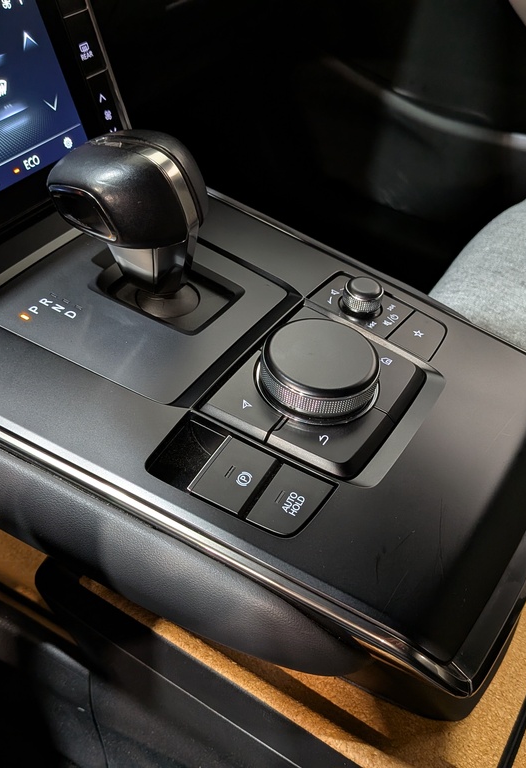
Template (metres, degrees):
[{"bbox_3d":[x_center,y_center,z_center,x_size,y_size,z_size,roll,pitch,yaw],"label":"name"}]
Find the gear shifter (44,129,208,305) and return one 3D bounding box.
[{"bbox_3d":[-0.064,-0.080,0.346,0.070,0.084,0.054,26,48,19],"label":"gear shifter"}]

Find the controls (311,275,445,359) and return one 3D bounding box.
[{"bbox_3d":[0.062,-0.043,0.376,0.071,0.020,0.036,26,48,19],"label":"controls"}]

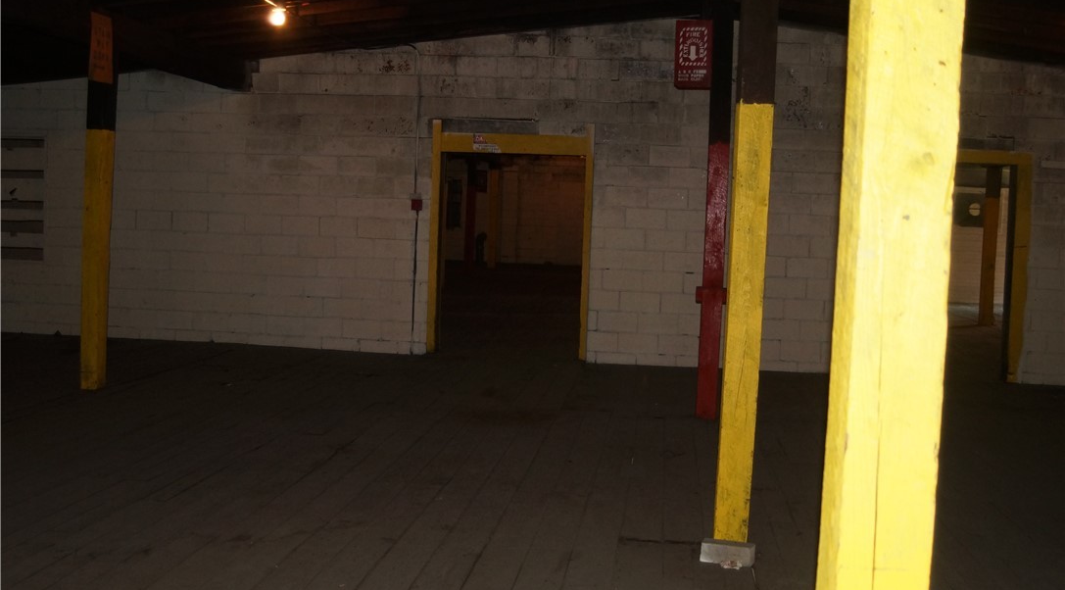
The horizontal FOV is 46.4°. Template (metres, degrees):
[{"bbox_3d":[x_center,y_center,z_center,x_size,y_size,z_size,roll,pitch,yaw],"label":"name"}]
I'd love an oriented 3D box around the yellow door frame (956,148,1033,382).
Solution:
[{"bbox_3d":[3.978,-0.288,11.864,1.380,2.210,0.250,3,4,6],"label":"yellow door frame"}]

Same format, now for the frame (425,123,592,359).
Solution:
[{"bbox_3d":[-0.210,-0.539,12.334,1.588,2.330,0.250,3,4,6],"label":"frame"}]

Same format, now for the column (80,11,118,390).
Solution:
[{"bbox_3d":[-3.269,-0.698,9.327,0.150,2.820,0.150,3,4,6],"label":"column"}]

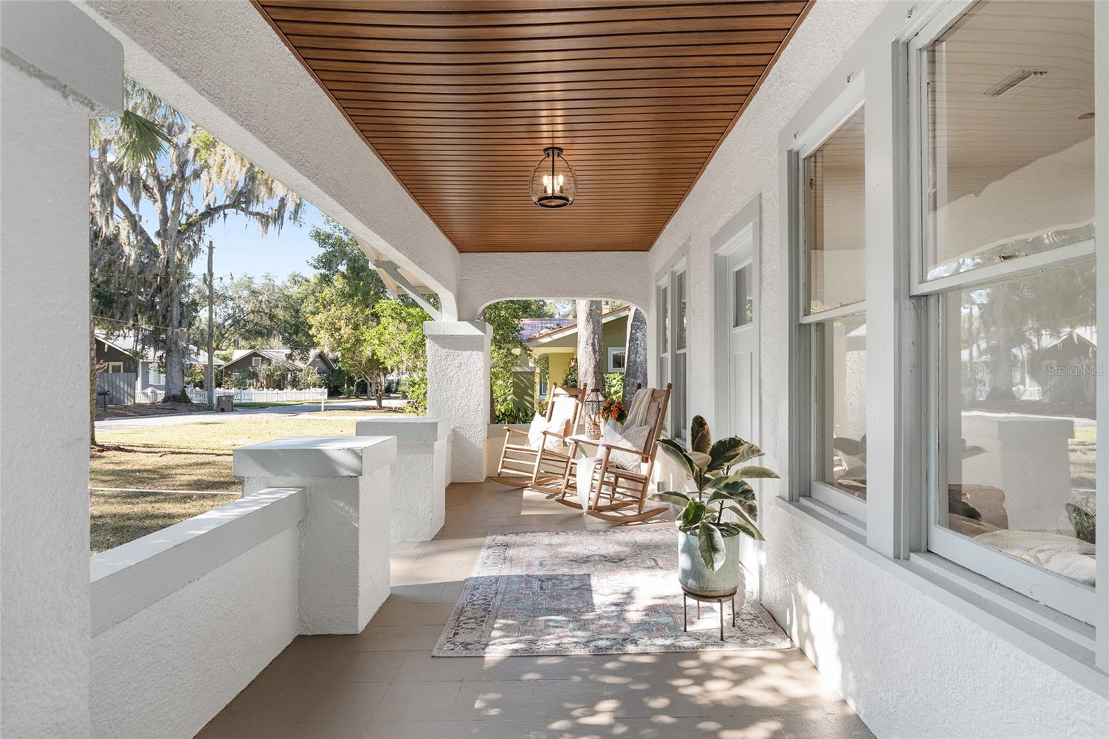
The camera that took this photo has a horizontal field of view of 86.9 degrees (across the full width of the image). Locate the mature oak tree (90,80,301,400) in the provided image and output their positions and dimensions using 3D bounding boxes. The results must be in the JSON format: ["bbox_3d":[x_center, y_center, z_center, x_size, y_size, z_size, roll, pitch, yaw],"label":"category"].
[{"bbox_3d":[-24.300,-8.500,38.000,17.000,21.000,16.000,1,-1,-33],"label":"mature oak tree"}]

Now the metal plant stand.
[{"bbox_3d":[0.745,1.148,2.815,0.265,0.205,0.265,0,-1,1],"label":"metal plant stand"}]

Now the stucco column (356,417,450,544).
[{"bbox_3d":[-1.148,0.839,4.585,0.595,0.885,0.597,0,-1,1],"label":"stucco column"}]

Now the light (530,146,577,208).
[{"bbox_3d":[-0.006,-1.330,4.030,0.335,0.375,0.335,0,-1,1],"label":"light"}]

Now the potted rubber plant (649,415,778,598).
[{"bbox_3d":[0.760,0.648,2.820,0.570,0.855,0.610,0,-1,1],"label":"potted rubber plant"}]

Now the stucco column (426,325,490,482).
[{"bbox_3d":[-1.150,0.384,7.120,0.680,1.885,0.695,0,-1,1],"label":"stucco column"}]

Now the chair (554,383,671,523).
[{"bbox_3d":[0.530,0.705,5.205,0.870,1.175,0.630,0,-1,-26],"label":"chair"}]

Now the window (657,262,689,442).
[{"bbox_3d":[1.170,-0.165,5.800,0.120,1.630,1.700,0,-1,1],"label":"window"}]

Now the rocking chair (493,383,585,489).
[{"bbox_3d":[-0.130,0.727,6.435,0.870,1.175,0.630,1,-1,-44],"label":"rocking chair"}]

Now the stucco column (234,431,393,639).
[{"bbox_3d":[-1.179,0.811,2.995,0.595,0.880,0.595,0,-1,1],"label":"stucco column"}]

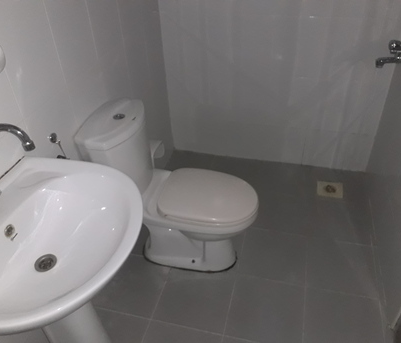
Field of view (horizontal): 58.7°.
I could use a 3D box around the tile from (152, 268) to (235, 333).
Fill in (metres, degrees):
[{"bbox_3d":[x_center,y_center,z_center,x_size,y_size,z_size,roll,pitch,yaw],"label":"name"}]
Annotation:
[{"bbox_3d":[-0.017,0.580,1.653,0.322,0.012,0.322,7,37,14],"label":"tile"}]

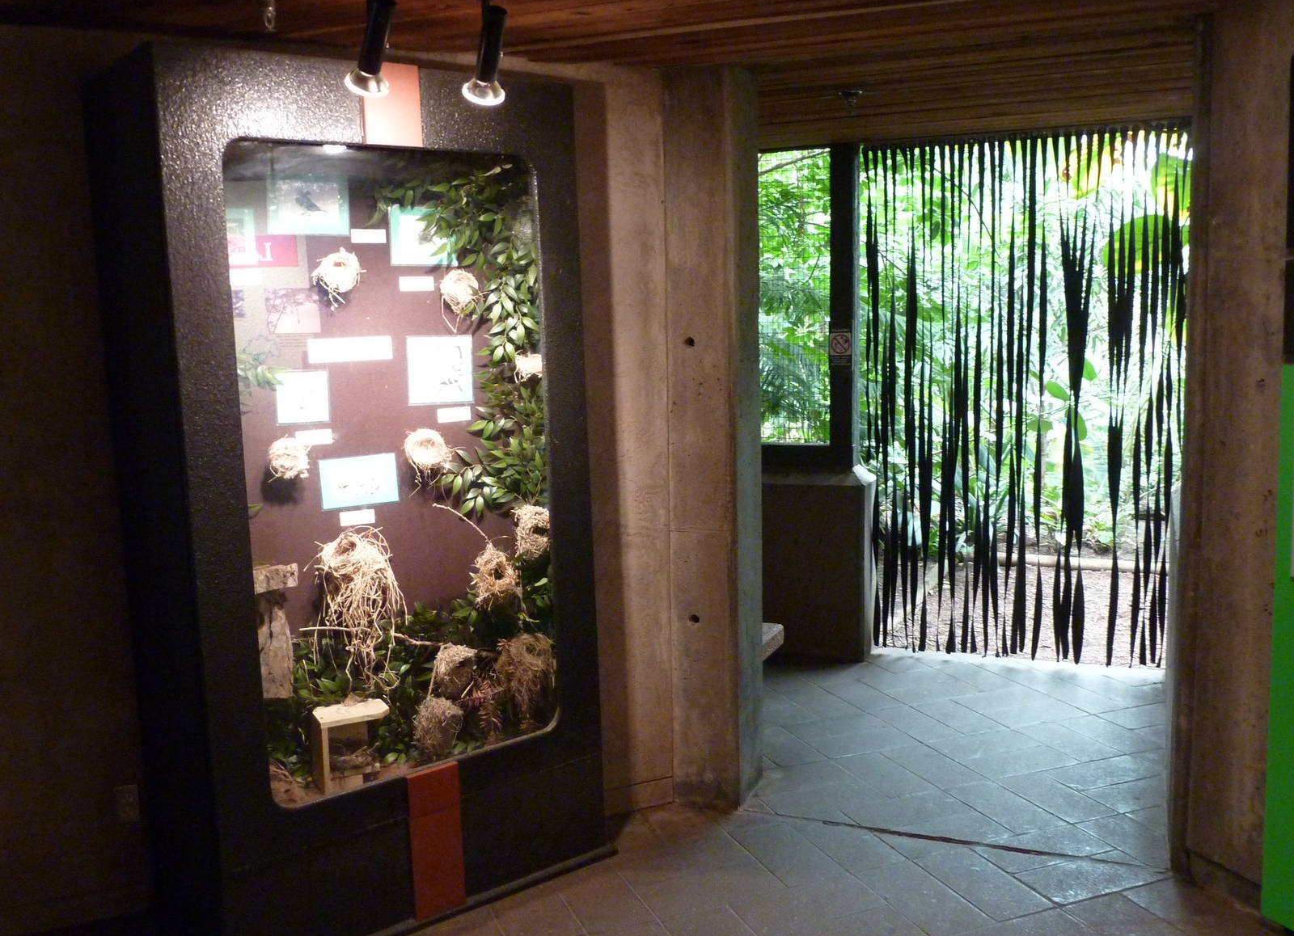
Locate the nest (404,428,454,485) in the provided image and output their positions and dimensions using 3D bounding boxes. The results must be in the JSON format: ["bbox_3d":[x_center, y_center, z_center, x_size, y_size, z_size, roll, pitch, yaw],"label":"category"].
[{"bbox_3d":[-0.696,-0.037,3.572,0.153,0.173,0.139,-7,9,-35],"label":"nest"}]

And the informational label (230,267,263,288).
[{"bbox_3d":[-1.093,-0.518,3.036,0.104,0.041,0.006,-6,8,-36],"label":"informational label"}]

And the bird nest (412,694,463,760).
[{"bbox_3d":[-0.645,0.803,3.459,0.148,0.198,0.134,-7,9,-35],"label":"bird nest"}]

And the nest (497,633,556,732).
[{"bbox_3d":[-0.373,0.670,3.497,0.168,0.295,0.160,-6,8,-36],"label":"nest"}]

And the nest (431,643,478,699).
[{"bbox_3d":[-0.616,0.649,3.588,0.144,0.174,0.131,-7,9,-35],"label":"nest"}]

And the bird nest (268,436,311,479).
[{"bbox_3d":[-1.056,-0.030,3.309,0.124,0.123,0.113,-7,9,-35],"label":"bird nest"}]

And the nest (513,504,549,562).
[{"bbox_3d":[-0.339,0.204,3.503,0.158,0.170,0.145,-6,8,-36],"label":"nest"}]

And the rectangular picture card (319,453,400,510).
[{"bbox_3d":[-0.839,0.040,3.278,0.232,0.144,0.008,-6,8,-36],"label":"rectangular picture card"}]

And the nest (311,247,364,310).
[{"bbox_3d":[-0.923,-0.568,3.351,0.152,0.183,0.138,-7,9,-35],"label":"nest"}]

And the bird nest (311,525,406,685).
[{"bbox_3d":[-0.822,0.388,3.199,0.230,0.425,0.185,-6,8,-36],"label":"bird nest"}]

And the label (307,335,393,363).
[{"bbox_3d":[-0.906,-0.365,3.451,0.269,0.072,0.012,-7,9,-35],"label":"label"}]

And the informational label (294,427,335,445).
[{"bbox_3d":[-1.006,-0.092,3.406,0.116,0.043,0.012,-7,9,-35],"label":"informational label"}]

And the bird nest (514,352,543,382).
[{"bbox_3d":[-0.389,-0.339,3.765,0.112,0.095,0.102,-2,7,0],"label":"bird nest"}]

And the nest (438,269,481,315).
[{"bbox_3d":[-0.598,-0.565,3.588,0.129,0.143,0.117,-7,9,-35],"label":"nest"}]

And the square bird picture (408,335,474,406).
[{"bbox_3d":[-0.664,-0.316,3.634,0.231,0.223,0.012,-7,9,-35],"label":"square bird picture"}]

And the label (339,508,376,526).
[{"bbox_3d":[-0.846,0.147,3.283,0.104,0.040,0.006,-6,8,-36],"label":"label"}]

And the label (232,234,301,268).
[{"bbox_3d":[-1.086,-0.619,3.207,0.187,0.093,0.012,-7,9,-35],"label":"label"}]

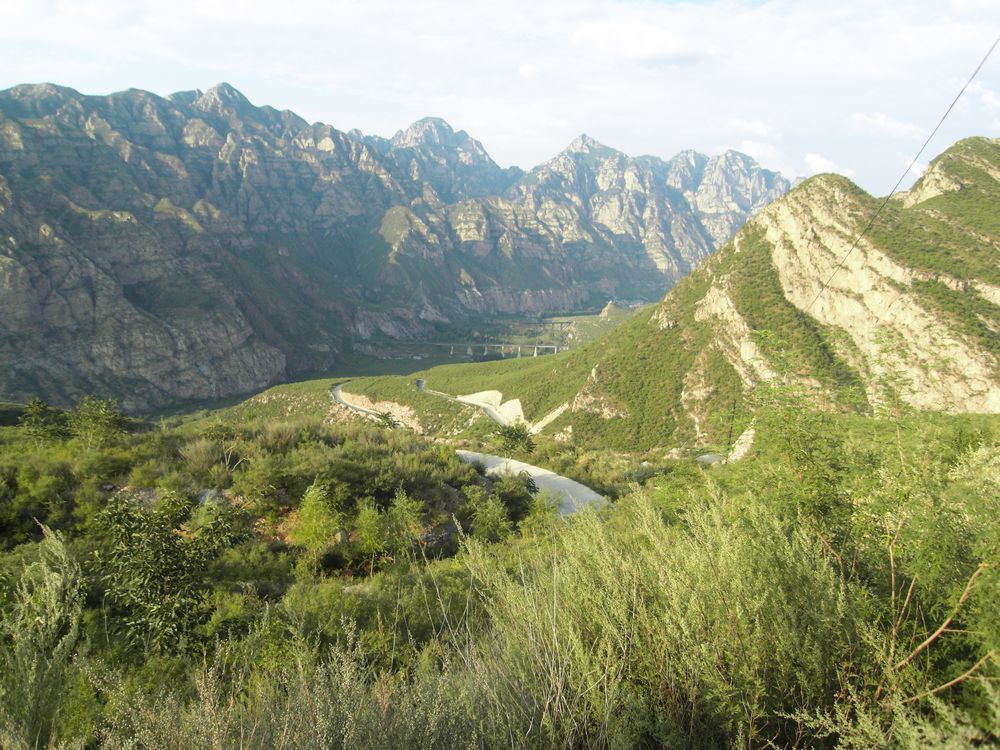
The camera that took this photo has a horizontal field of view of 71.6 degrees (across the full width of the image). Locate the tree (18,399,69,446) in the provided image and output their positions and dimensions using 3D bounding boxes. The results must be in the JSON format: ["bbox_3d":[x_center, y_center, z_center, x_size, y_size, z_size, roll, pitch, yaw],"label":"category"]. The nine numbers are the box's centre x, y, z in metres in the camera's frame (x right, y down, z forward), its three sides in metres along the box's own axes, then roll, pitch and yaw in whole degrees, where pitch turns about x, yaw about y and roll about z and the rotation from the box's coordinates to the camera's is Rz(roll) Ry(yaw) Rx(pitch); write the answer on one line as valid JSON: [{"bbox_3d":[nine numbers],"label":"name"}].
[{"bbox_3d":[-24.362,2.535,37.000,2.668,2.410,2.535,0,8,0],"label":"tree"}]

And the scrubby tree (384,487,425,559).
[{"bbox_3d":[-2.923,4.528,21.000,1.272,2.199,1.209,0,8,0],"label":"scrubby tree"}]

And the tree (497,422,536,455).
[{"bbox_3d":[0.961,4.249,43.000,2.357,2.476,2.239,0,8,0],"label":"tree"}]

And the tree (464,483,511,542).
[{"bbox_3d":[-0.398,4.794,24.000,1.662,1.948,1.579,0,8,0],"label":"tree"}]

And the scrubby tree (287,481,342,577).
[{"bbox_3d":[-5.351,4.428,20.000,1.500,2.815,1.425,0,8,0],"label":"scrubby tree"}]

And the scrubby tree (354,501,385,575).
[{"bbox_3d":[-3.859,4.805,20.500,0.887,2.280,0.843,0,8,0],"label":"scrubby tree"}]

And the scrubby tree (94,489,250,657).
[{"bbox_3d":[-5.196,3.118,11.000,2.348,2.526,2.231,0,8,0],"label":"scrubby tree"}]

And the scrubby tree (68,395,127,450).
[{"bbox_3d":[-20.900,2.466,36.000,3.012,2.737,2.861,0,8,0],"label":"scrubby tree"}]

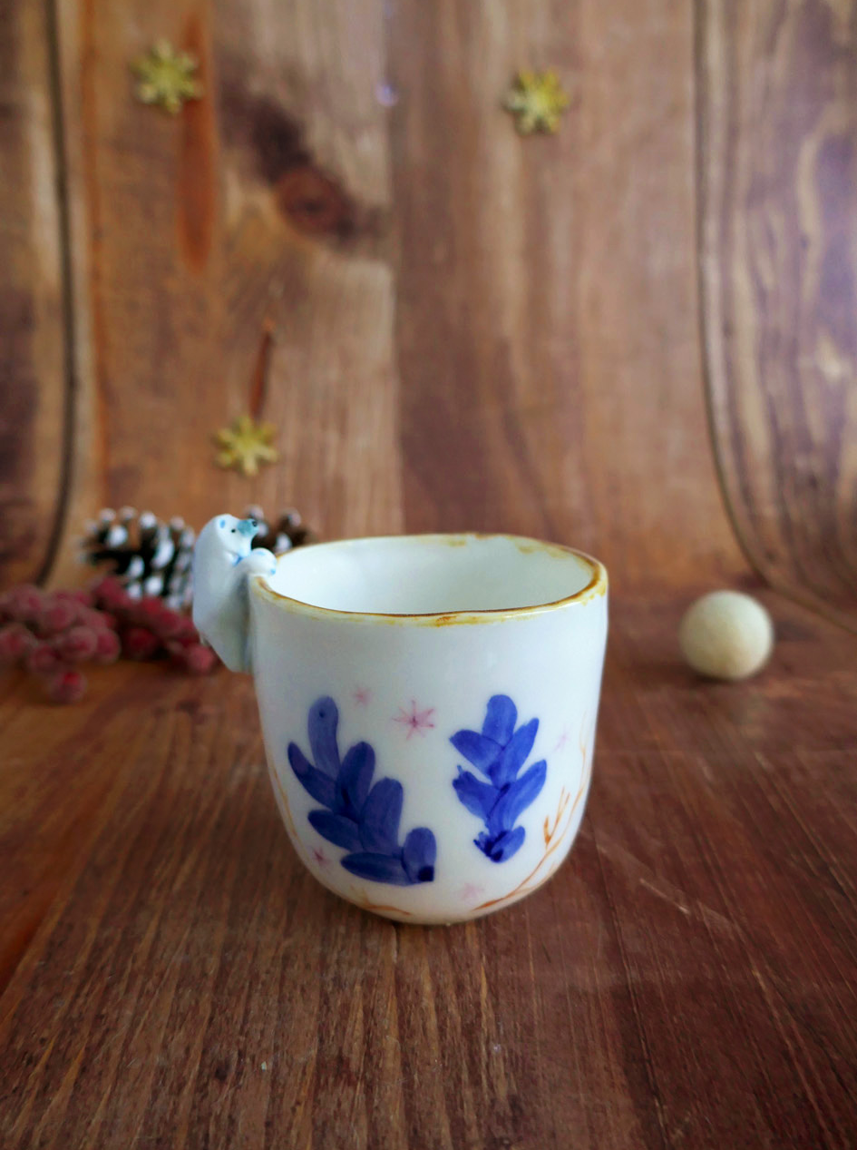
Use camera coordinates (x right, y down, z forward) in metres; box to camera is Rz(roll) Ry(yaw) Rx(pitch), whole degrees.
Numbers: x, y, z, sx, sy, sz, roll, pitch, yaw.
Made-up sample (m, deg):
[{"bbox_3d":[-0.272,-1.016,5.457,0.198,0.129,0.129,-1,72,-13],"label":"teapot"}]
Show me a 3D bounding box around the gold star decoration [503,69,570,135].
[{"bbox_3d":[0.064,-0.275,0.518,0.036,0.037,0.005,-2,3,-2],"label":"gold star decoration"}]

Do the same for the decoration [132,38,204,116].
[{"bbox_3d":[-0.148,-0.283,0.507,0.038,0.041,0.005,-2,3,-2],"label":"decoration"}]

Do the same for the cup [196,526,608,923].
[{"bbox_3d":[-0.006,0.028,0.199,0.088,0.086,0.075,-1,14,0],"label":"cup"}]

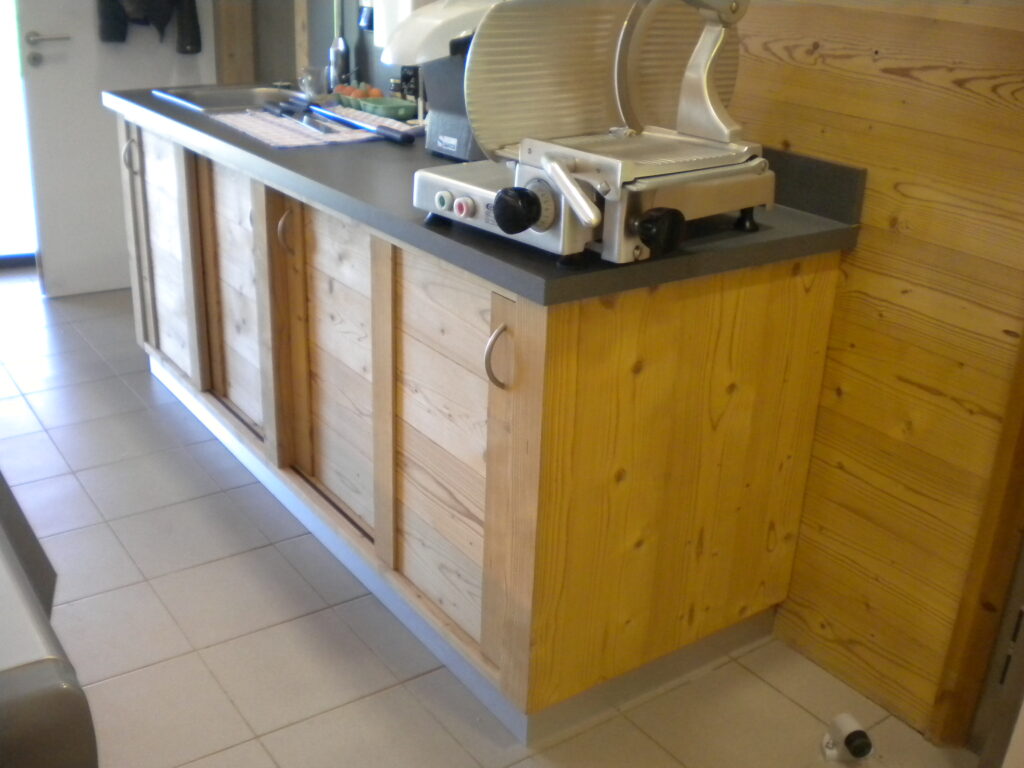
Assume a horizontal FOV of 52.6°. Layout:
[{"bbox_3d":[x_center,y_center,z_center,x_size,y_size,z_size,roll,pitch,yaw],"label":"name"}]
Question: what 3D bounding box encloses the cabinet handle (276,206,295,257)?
[{"bbox_3d":[-0.502,-0.339,2.300,0.032,0.106,0.012,-13,27,-34],"label":"cabinet handle"}]

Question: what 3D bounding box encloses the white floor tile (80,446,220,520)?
[{"bbox_3d":[-0.961,0.266,2.741,0.300,0.012,0.300,-13,27,-34],"label":"white floor tile"}]

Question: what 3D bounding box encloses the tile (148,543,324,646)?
[{"bbox_3d":[-0.604,0.465,2.285,0.300,0.010,0.300,-13,27,-34],"label":"tile"}]

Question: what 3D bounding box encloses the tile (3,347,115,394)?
[{"bbox_3d":[-1.495,-0.035,3.416,0.300,0.012,0.300,-13,27,-34],"label":"tile"}]

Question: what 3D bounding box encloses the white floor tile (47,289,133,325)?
[{"bbox_3d":[-1.595,-0.301,4.017,0.300,0.010,0.300,-13,27,-34],"label":"white floor tile"}]

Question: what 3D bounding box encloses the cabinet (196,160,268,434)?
[{"bbox_3d":[-0.481,-0.263,2.813,0.591,0.722,0.535,-13,27,-33],"label":"cabinet"}]

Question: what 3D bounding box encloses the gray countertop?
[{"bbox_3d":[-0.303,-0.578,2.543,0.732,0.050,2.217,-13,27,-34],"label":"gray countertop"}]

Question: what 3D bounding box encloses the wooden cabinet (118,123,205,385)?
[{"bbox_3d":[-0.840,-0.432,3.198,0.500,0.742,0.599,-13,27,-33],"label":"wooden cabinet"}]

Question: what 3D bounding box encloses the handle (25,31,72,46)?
[{"bbox_3d":[-1.658,-1.237,3.708,0.147,0.053,0.060,-13,27,-34],"label":"handle"}]

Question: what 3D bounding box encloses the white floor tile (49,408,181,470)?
[{"bbox_3d":[-1.134,0.161,2.958,0.300,0.010,0.300,-13,27,-34],"label":"white floor tile"}]

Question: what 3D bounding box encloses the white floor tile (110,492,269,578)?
[{"bbox_3d":[-0.783,0.366,2.515,0.300,0.012,0.300,-13,27,-34],"label":"white floor tile"}]

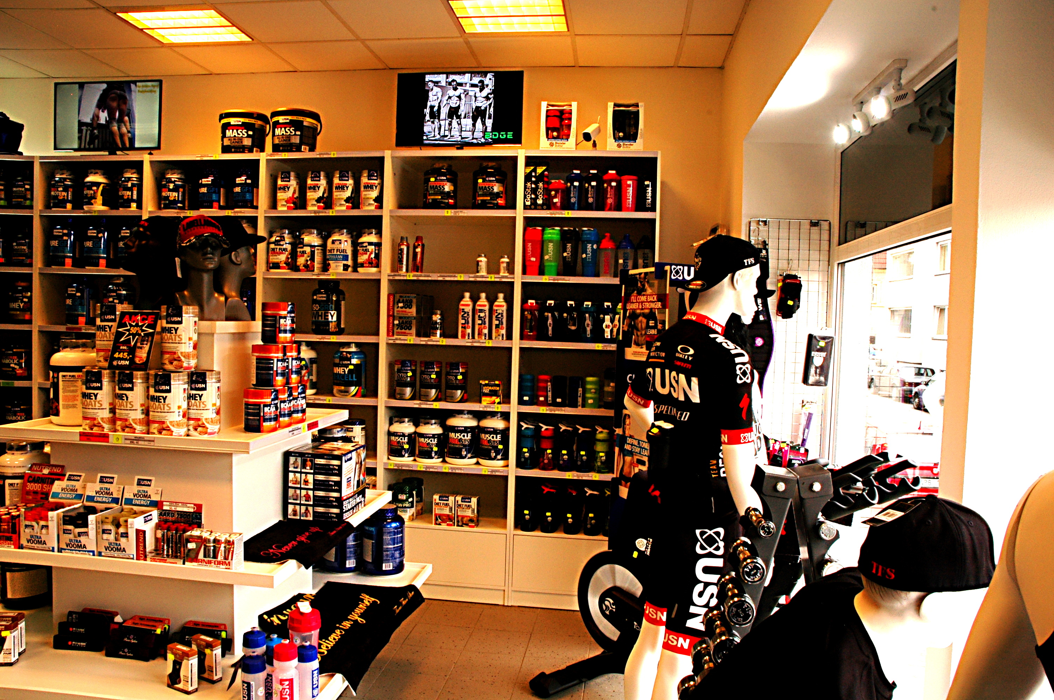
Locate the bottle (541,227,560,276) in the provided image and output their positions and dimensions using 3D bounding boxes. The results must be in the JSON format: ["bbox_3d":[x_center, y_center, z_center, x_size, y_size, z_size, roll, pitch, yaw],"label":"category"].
[{"bbox_3d":[0.140,-0.551,4.422,0.101,0.270,0.101,2,2,3],"label":"bottle"}]

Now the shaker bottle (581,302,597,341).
[{"bbox_3d":[0.348,-0.159,4.421,0.093,0.225,0.093,2,2,8],"label":"shaker bottle"}]

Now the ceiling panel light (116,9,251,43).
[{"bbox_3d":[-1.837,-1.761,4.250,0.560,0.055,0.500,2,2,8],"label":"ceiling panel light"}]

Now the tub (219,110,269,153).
[{"bbox_3d":[-1.693,-1.307,4.723,0.271,0.261,0.271,2,2,0],"label":"tub"}]

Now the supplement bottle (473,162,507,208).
[{"bbox_3d":[-0.219,-0.967,4.717,0.197,0.272,0.197,2,3,-3],"label":"supplement bottle"}]

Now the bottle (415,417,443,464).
[{"bbox_3d":[-0.573,0.527,4.600,0.162,0.258,0.162,2,2,8],"label":"bottle"}]

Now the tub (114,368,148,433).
[{"bbox_3d":[-1.405,0.183,2.816,0.125,0.223,0.125,2,3,-2],"label":"tub"}]

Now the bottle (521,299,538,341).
[{"bbox_3d":[0.014,-0.164,4.370,0.091,0.232,0.091,2,2,8],"label":"bottle"}]

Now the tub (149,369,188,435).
[{"bbox_3d":[-1.262,0.186,2.784,0.125,0.223,0.125,2,3,-4],"label":"tub"}]

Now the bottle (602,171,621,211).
[{"bbox_3d":[0.455,-0.852,4.277,0.097,0.228,0.097,2,2,15],"label":"bottle"}]

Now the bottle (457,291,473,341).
[{"bbox_3d":[-0.345,-0.192,4.415,0.080,0.265,0.080,2,2,2],"label":"bottle"}]

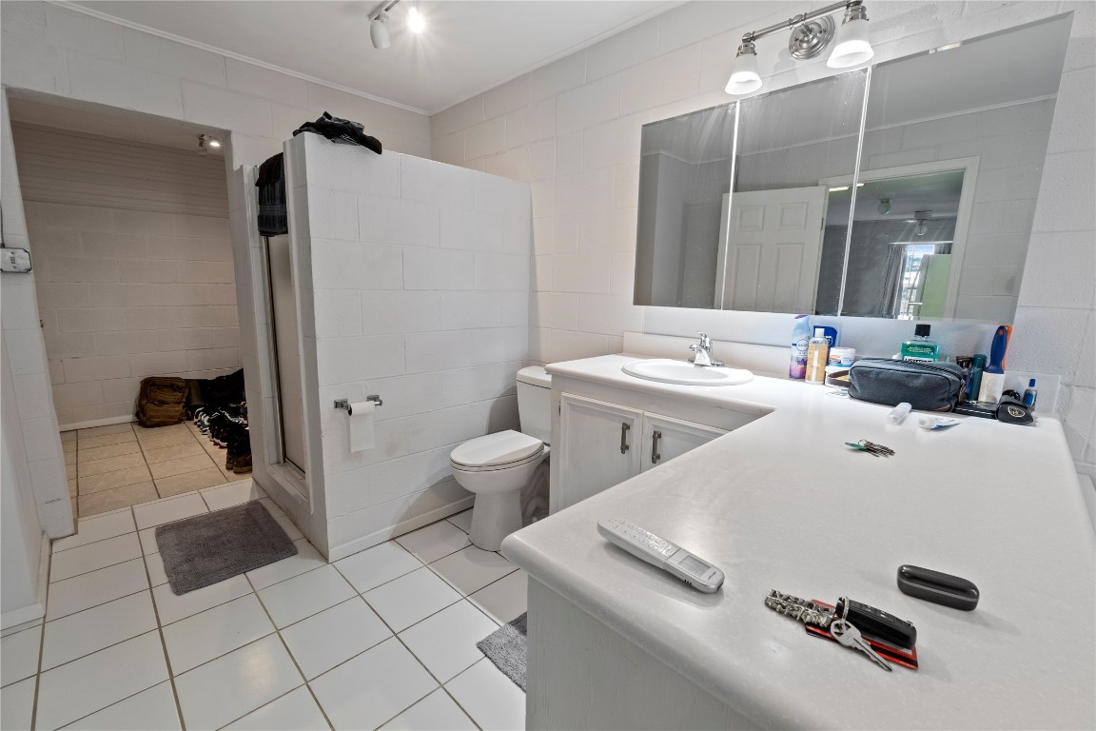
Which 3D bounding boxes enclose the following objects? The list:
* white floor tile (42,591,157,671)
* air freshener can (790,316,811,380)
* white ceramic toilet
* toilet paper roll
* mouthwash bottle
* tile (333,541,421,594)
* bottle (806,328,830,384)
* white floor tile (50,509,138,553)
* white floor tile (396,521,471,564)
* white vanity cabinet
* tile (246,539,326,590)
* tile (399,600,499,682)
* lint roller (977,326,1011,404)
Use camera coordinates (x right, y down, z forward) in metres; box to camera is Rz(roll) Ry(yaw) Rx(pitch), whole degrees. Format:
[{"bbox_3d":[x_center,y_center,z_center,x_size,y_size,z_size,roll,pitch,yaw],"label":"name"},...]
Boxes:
[{"bbox_3d":[-1.608,0.944,1.647,0.303,0.010,0.296,10,13,44],"label":"white floor tile"},{"bbox_3d":[0.918,-0.068,1.662,0.056,0.232,0.056,6,11,29],"label":"air freshener can"},{"bbox_3d":[-0.155,0.472,2.355,0.430,0.805,0.750,10,12,44],"label":"white ceramic toilet"},{"bbox_3d":[-0.817,0.270,2.016,0.056,0.215,0.102,10,13,44],"label":"toilet paper roll"},{"bbox_3d":[1.146,-0.014,1.408,0.088,0.219,0.060,10,13,44],"label":"mouthwash bottle"},{"bbox_3d":[-0.782,0.917,2.108,0.298,0.010,0.298,11,13,44],"label":"tile"},{"bbox_3d":[0.949,-0.034,1.625,0.060,0.195,0.055,6,10,26],"label":"bottle"},{"bbox_3d":[-2.294,0.837,2.319,0.306,0.012,0.296,10,12,44],"label":"white floor tile"},{"bbox_3d":[-0.568,0.886,2.320,0.298,0.010,0.298,11,13,44],"label":"white floor tile"},{"bbox_3d":[0.499,0.520,1.871,0.860,0.915,0.533,11,13,44],"label":"white vanity cabinet"},{"bbox_3d":[-1.206,0.900,2.088,0.306,0.012,0.296,10,12,44],"label":"tile"},{"bbox_3d":[-0.342,1.000,1.676,0.298,0.010,0.298,11,13,44],"label":"tile"},{"bbox_3d":[1.277,-0.002,1.301,0.050,0.220,0.050,11,13,44],"label":"lint roller"}]

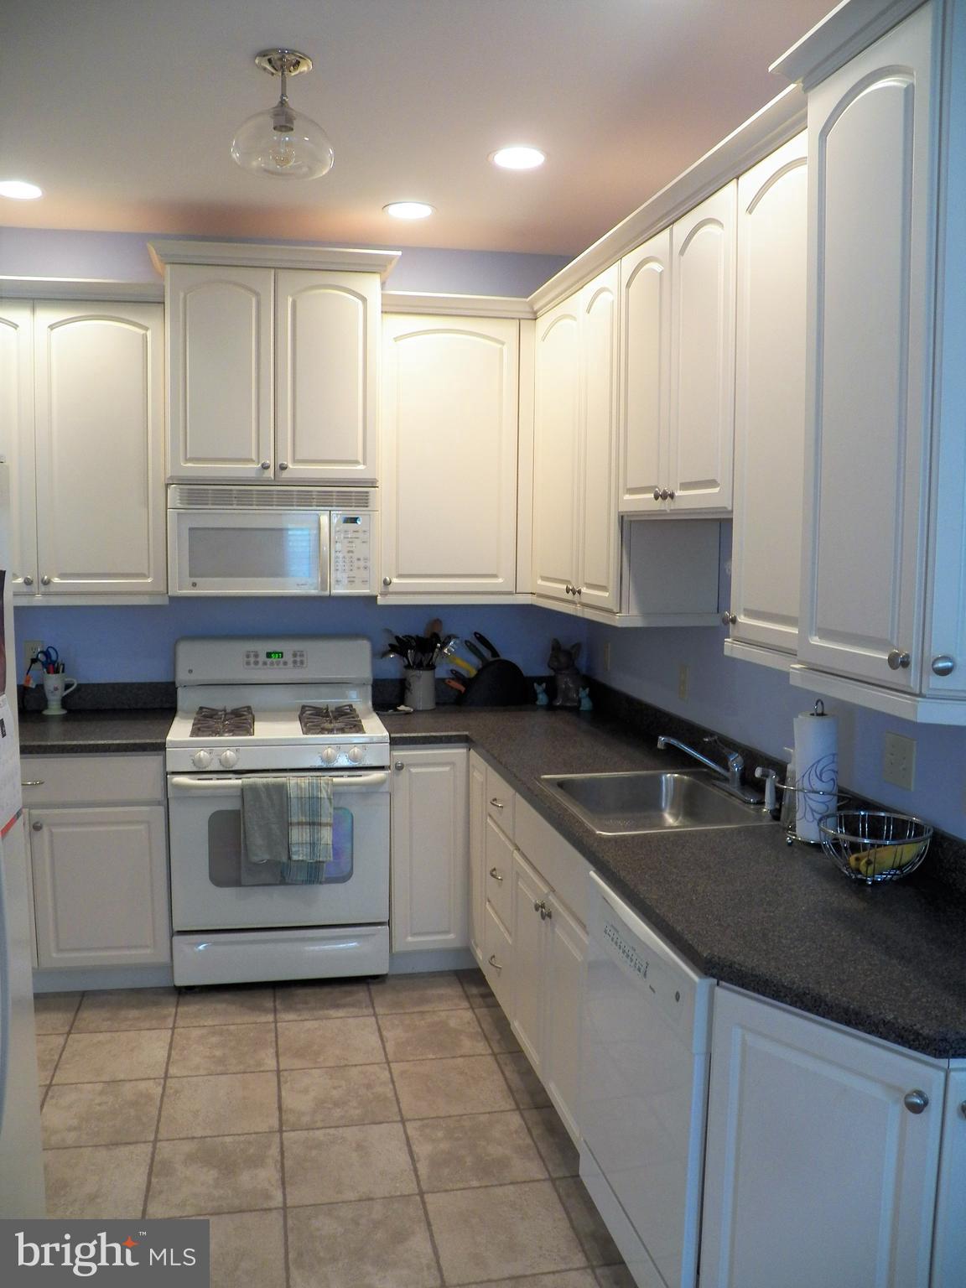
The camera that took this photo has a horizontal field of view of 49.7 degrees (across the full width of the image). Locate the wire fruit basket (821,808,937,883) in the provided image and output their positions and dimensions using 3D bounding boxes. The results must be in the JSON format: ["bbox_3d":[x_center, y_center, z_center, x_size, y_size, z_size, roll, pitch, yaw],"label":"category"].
[{"bbox_3d":[0.776,0.411,2.072,0.230,0.108,0.230,-1,6,-12],"label":"wire fruit basket"}]

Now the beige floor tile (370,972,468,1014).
[{"bbox_3d":[-0.231,1.236,3.699,0.332,0.010,0.332,-1,6,-12],"label":"beige floor tile"}]

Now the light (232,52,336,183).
[{"bbox_3d":[-0.475,-1.261,2.460,0.245,0.275,0.245,-1,6,-12],"label":"light"}]

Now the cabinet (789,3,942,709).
[{"bbox_3d":[0.790,-0.429,1.730,0.370,1.075,0.385,-1,7,-12],"label":"cabinet"}]

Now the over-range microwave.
[{"bbox_3d":[-0.771,-0.386,3.848,0.755,0.400,0.400,-1,7,-12],"label":"over-range microwave"}]

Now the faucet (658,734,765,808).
[{"bbox_3d":[0.609,0.334,2.811,0.270,0.155,0.250,-1,7,-12],"label":"faucet"}]

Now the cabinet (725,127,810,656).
[{"bbox_3d":[0.749,-0.470,2.143,0.342,1.062,0.417,-1,6,-12],"label":"cabinet"}]

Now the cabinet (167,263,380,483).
[{"bbox_3d":[-0.760,-0.949,3.789,0.755,0.760,0.340,-1,6,-12],"label":"cabinet"}]

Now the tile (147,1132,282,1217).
[{"bbox_3d":[-0.676,1.349,2.654,0.332,0.010,0.332,-1,6,-12],"label":"tile"}]

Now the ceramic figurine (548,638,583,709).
[{"bbox_3d":[0.341,0.112,4.189,0.115,0.272,0.130,4,7,26],"label":"ceramic figurine"}]

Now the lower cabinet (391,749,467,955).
[{"bbox_3d":[-0.244,0.696,3.913,0.275,0.735,0.590,-1,6,-12],"label":"lower cabinet"}]

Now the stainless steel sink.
[{"bbox_3d":[0.470,0.503,2.833,0.527,0.185,0.608,-1,6,-12],"label":"stainless steel sink"}]

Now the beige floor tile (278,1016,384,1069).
[{"bbox_3d":[-0.485,1.264,3.299,0.330,0.010,0.330,-1,7,-12],"label":"beige floor tile"}]

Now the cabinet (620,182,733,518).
[{"bbox_3d":[0.634,-0.688,2.693,0.342,0.760,0.753,-1,6,-12],"label":"cabinet"}]

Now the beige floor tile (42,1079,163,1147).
[{"bbox_3d":[-1.048,1.290,2.853,0.327,0.012,0.327,-1,6,-12],"label":"beige floor tile"}]

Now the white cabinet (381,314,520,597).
[{"bbox_3d":[-0.154,-0.712,3.974,0.520,1.040,0.325,-1,7,-12],"label":"white cabinet"}]

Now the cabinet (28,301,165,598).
[{"bbox_3d":[-1.369,-0.705,3.780,0.455,1.030,0.330,-1,6,-12],"label":"cabinet"}]

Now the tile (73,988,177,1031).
[{"bbox_3d":[-1.192,1.228,3.492,0.327,0.012,0.327,-1,6,-12],"label":"tile"}]

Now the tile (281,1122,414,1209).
[{"bbox_3d":[-0.334,1.288,2.584,0.323,0.010,0.323,-1,6,-12],"label":"tile"}]

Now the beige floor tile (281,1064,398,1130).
[{"bbox_3d":[-0.413,1.292,2.966,0.330,0.010,0.330,-1,7,-12],"label":"beige floor tile"}]

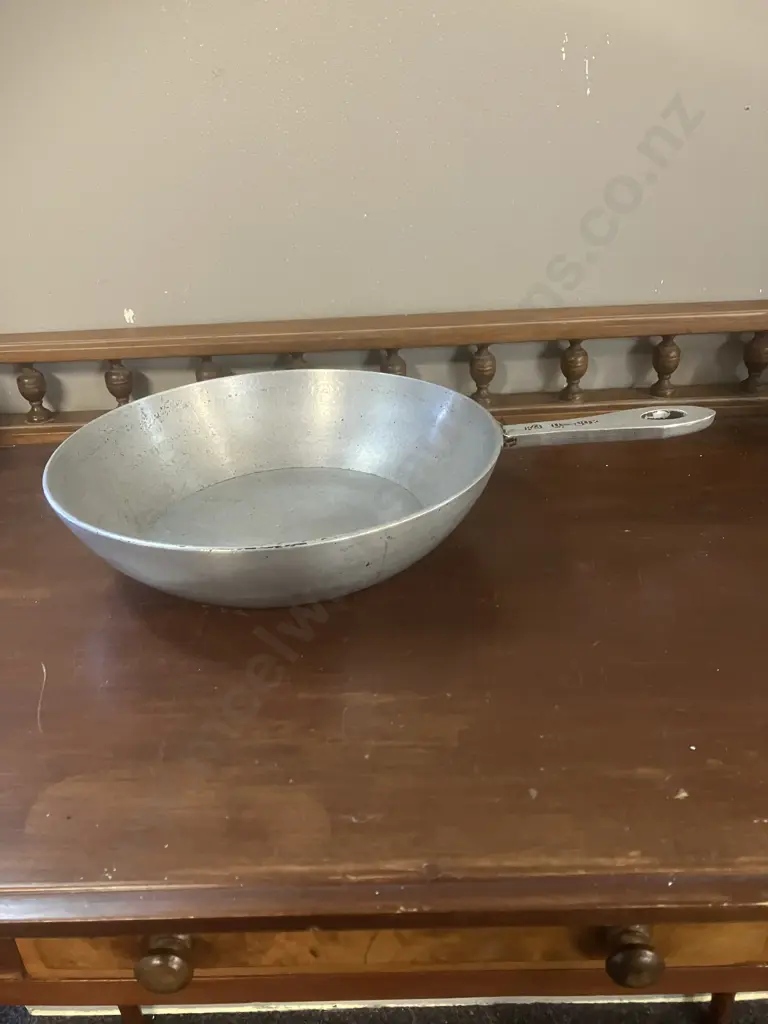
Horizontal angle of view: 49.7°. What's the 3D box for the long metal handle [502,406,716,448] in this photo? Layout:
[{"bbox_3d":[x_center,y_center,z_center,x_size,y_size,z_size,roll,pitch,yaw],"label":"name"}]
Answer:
[{"bbox_3d":[0.161,-0.061,0.595,0.158,0.009,0.036,-5,28,-5],"label":"long metal handle"}]

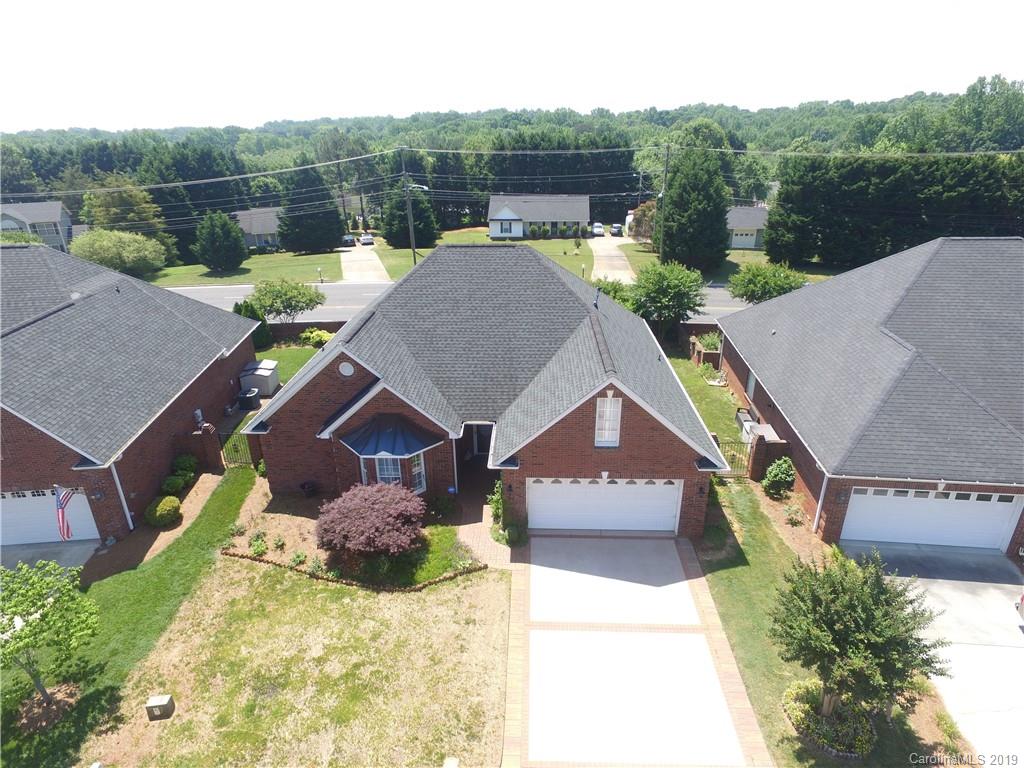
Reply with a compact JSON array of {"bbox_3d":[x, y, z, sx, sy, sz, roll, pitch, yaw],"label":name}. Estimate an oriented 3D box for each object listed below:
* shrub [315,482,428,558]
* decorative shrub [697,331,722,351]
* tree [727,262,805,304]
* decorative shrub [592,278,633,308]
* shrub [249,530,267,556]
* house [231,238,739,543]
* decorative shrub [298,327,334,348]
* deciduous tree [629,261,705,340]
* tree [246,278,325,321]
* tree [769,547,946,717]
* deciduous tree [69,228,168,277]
[{"bbox_3d":[-4.398,4.347,18.692,3.350,2.050,3.000,0,23,2],"label":"shrub"},{"bbox_3d":[11.025,-2.233,33.535,1.200,1.750,1.200,0,23,2],"label":"decorative shrub"},{"bbox_3d":[15.596,-5.182,37.191,4.500,4.600,4.400,0,23,2],"label":"tree"},{"bbox_3d":[6.399,-4.657,37.495,2.900,3.650,2.800,0,23,2],"label":"decorative shrub"},{"bbox_3d":[-8.167,5.133,19.084,0.600,0.600,0.600,0,23,2],"label":"shrub"},{"bbox_3d":[-1.161,-1.506,24.990,16.010,7.920,15.680,0,23,2],"label":"house"},{"bbox_3d":[-12.050,-2.876,36.895,2.400,1.350,1.600,0,23,2],"label":"decorative shrub"},{"bbox_3d":[9.108,-4.596,35.335,4.300,5.150,4.100,0,23,2],"label":"deciduous tree"},{"bbox_3d":[-14.840,-5.047,39.359,4.800,3.700,4.500,0,23,2],"label":"tree"},{"bbox_3d":[7.209,5.689,12.875,3.250,4.300,3.150,0,23,2],"label":"tree"},{"bbox_3d":[-38.088,-12.852,57.952,8.300,4.400,7.600,0,23,2],"label":"deciduous tree"}]

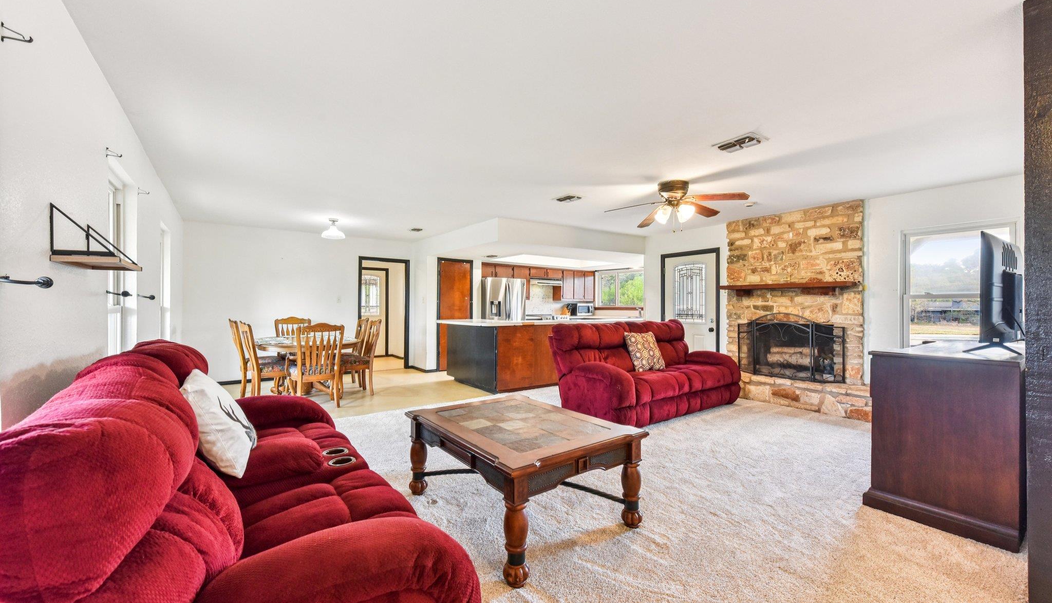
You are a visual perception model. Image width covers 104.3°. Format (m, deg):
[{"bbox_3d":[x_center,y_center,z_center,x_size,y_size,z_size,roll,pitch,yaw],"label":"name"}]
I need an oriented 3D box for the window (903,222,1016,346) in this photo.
[{"bbox_3d":[4.400,-0.060,4.200,0.100,1.380,0.820,0,0,-35],"label":"window"}]

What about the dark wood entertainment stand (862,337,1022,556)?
[{"bbox_3d":[2.795,0.790,2.665,1.300,0.945,0.600,0,0,-36],"label":"dark wood entertainment stand"}]

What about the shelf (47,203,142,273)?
[{"bbox_3d":[-1.825,-0.258,1.765,0.185,0.214,0.535,0,0,-36],"label":"shelf"}]

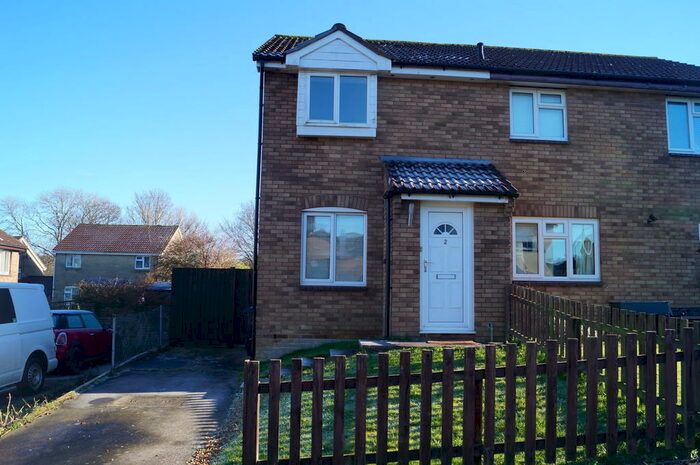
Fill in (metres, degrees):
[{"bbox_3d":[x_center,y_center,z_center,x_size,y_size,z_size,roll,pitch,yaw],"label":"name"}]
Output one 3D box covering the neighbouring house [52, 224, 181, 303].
[{"bbox_3d":[-19.139,3.116,45.038,8.500,7.450,7.700,1,-6,0],"label":"neighbouring house"}]

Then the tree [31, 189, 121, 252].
[{"bbox_3d":[-31.428,1.640,59.163,10.970,13.160,10.970,2,-6,-6],"label":"tree"}]

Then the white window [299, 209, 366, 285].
[{"bbox_3d":[-0.289,0.249,9.444,1.191,1.419,0.100,2,-6,-6],"label":"white window"}]

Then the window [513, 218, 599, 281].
[{"bbox_3d":[3.884,0.319,9.879,1.713,1.185,0.100,2,-6,-6],"label":"window"}]

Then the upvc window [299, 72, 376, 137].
[{"bbox_3d":[-0.233,-2.331,9.528,1.452,1.186,0.160,2,-6,-6],"label":"upvc window"}]

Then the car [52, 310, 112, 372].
[{"bbox_3d":[-7.341,2.704,13.402,1.700,1.410,3.700,2,-6,-6],"label":"car"}]

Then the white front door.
[{"bbox_3d":[1.599,0.568,8.632,0.911,2.127,0.100,2,-6,-6],"label":"white front door"}]

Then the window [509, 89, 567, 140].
[{"bbox_3d":[3.636,-2.268,10.114,1.154,0.995,0.100,2,-6,-6],"label":"window"}]

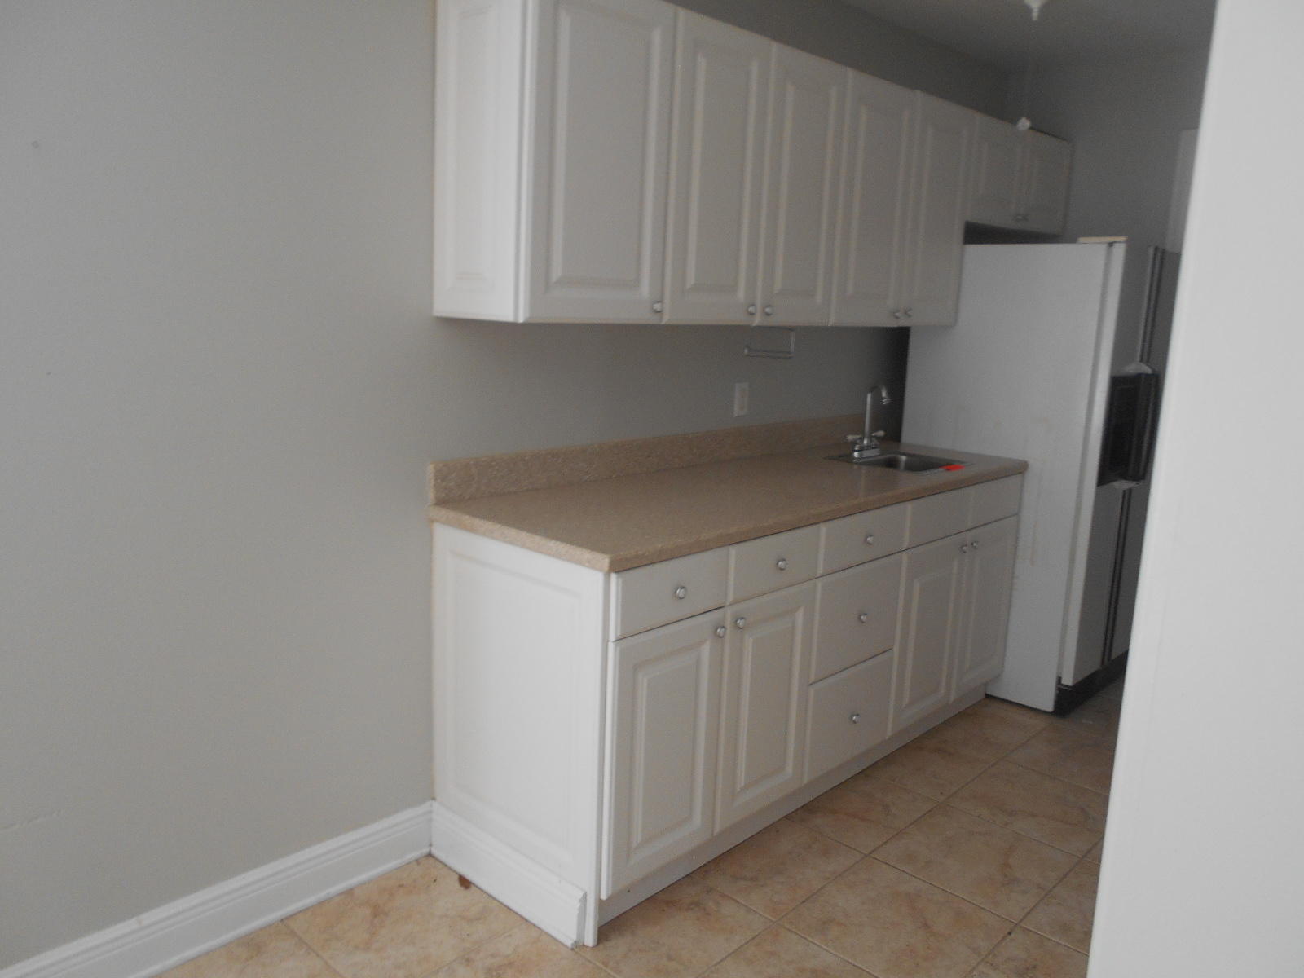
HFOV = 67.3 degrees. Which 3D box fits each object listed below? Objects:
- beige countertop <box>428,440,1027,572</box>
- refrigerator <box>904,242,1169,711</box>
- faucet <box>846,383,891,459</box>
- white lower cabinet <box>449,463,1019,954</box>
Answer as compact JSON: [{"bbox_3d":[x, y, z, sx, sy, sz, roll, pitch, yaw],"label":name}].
[{"bbox_3d":[0.386,-0.009,2.914,0.632,0.038,2.038,12,14,42],"label":"beige countertop"},{"bbox_3d":[1.517,-0.084,3.820,0.760,1.641,0.833,12,14,42],"label":"refrigerator"},{"bbox_3d":[0.771,-0.230,3.371,0.118,0.253,0.206,12,14,42],"label":"faucet"},{"bbox_3d":[0.367,0.433,2.982,0.648,0.858,2.017,12,14,42],"label":"white lower cabinet"}]

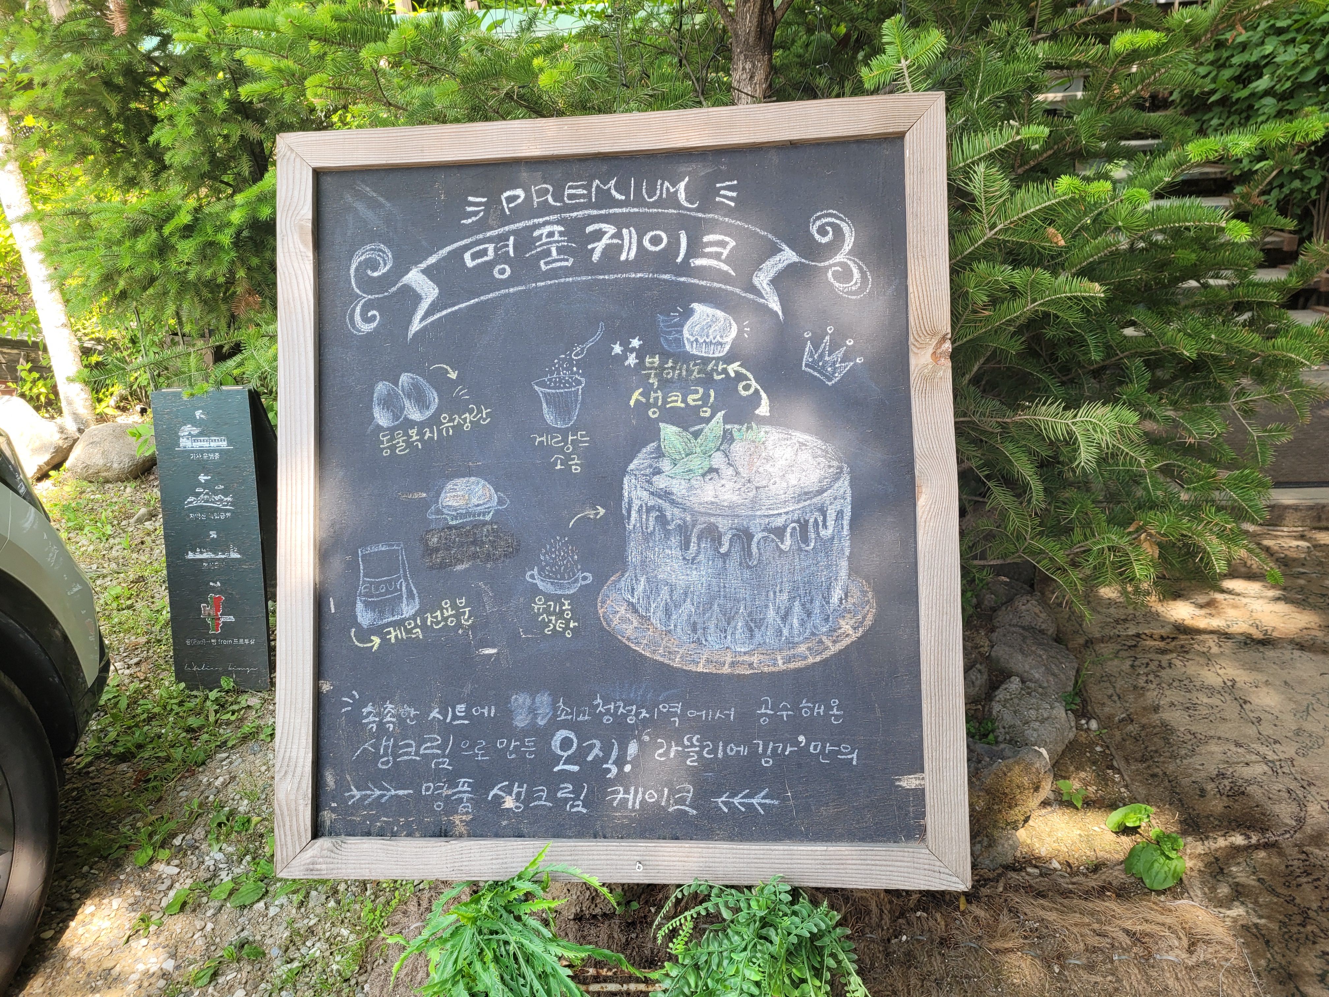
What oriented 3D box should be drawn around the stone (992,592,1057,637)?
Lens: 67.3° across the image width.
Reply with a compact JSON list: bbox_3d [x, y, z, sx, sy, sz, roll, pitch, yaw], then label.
[{"bbox_3d":[1.000,0.335,2.773,0.162,0.128,0.162,-1,23,0],"label":"stone"}]

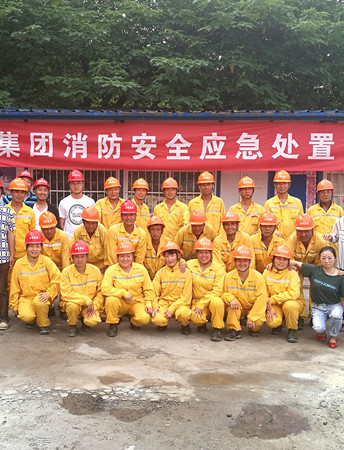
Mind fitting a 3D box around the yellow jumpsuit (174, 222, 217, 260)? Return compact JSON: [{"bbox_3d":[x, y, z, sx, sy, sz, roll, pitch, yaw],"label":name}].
[{"bbox_3d":[0.285,0.525,5.680,0.530,1.112,0.550,1,5,0],"label":"yellow jumpsuit"}]

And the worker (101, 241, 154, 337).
[{"bbox_3d":[-0.486,0.655,5.110,0.580,0.920,0.660,0,6,0],"label":"worker"}]

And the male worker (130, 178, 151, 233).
[{"bbox_3d":[-0.445,0.233,6.220,0.460,1.696,0.340,0,5,-14],"label":"male worker"}]

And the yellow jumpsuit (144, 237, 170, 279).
[{"bbox_3d":[-0.188,0.554,5.683,0.460,0.930,0.580,0,6,0],"label":"yellow jumpsuit"}]

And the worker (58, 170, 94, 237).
[{"bbox_3d":[-1.223,0.212,5.960,0.500,1.810,0.310,1,4,-4],"label":"worker"}]

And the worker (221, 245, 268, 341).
[{"bbox_3d":[0.778,0.674,5.021,0.540,0.910,0.680,1,6,8],"label":"worker"}]

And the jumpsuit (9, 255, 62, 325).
[{"bbox_3d":[-1.528,0.696,5.200,0.560,0.748,0.640,0,4,-10],"label":"jumpsuit"}]

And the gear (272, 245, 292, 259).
[{"bbox_3d":[1.204,0.292,5.100,0.225,0.160,0.280,2,9,11],"label":"gear"}]

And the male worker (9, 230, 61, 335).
[{"bbox_3d":[-1.542,0.609,5.250,0.570,1.090,0.720,0,5,-6],"label":"male worker"}]

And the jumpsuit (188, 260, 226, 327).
[{"bbox_3d":[0.378,0.727,5.130,0.460,0.754,0.640,1,4,3],"label":"jumpsuit"}]

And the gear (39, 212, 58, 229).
[{"bbox_3d":[-1.430,-0.058,5.420,0.225,0.160,0.280,0,24,-11],"label":"gear"}]

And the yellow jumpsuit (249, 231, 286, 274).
[{"bbox_3d":[1.171,0.535,5.680,0.480,0.980,0.580,1,6,5],"label":"yellow jumpsuit"}]

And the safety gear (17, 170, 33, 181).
[{"bbox_3d":[-1.940,-0.651,6.167,0.220,0.150,0.280,-1,6,-8],"label":"safety gear"}]

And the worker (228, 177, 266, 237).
[{"bbox_3d":[0.949,0.218,5.880,0.490,1.650,0.330,1,6,3],"label":"worker"}]

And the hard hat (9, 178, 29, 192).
[{"bbox_3d":[-1.768,-0.459,5.400,0.215,0.160,0.275,-1,10,-22],"label":"hard hat"}]

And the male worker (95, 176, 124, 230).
[{"bbox_3d":[-0.788,0.224,6.150,0.480,1.716,0.340,1,5,0],"label":"male worker"}]

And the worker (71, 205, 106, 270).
[{"bbox_3d":[-0.962,0.469,5.460,0.520,1.380,0.700,1,4,-3],"label":"worker"}]

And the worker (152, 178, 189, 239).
[{"bbox_3d":[-0.013,0.241,6.080,0.520,1.710,0.330,1,4,0],"label":"worker"}]

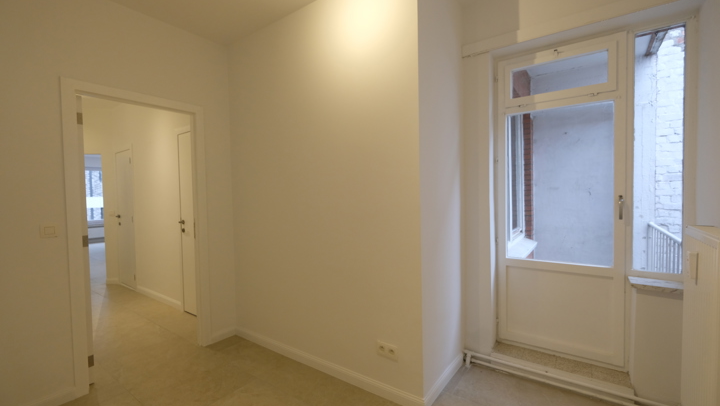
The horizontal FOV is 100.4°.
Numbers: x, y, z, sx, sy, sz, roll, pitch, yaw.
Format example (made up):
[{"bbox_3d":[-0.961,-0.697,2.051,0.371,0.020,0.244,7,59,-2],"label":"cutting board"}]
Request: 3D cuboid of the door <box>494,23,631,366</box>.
[{"bbox_3d":[1.412,0.015,2.157,0.775,2.170,0.070,0,2,34],"label":"door"}]

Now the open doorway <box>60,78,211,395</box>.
[{"bbox_3d":[-1.692,0.234,2.367,0.130,2.137,0.900,0,2,39],"label":"open doorway"}]

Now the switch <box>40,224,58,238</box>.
[{"bbox_3d":[-1.985,0.177,1.919,0.012,0.080,0.080,0,2,39],"label":"switch"}]

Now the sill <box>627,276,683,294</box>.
[{"bbox_3d":[1.792,0.502,1.787,0.270,0.042,0.185,0,2,34],"label":"sill"}]

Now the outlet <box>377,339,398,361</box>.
[{"bbox_3d":[0.180,0.970,1.966,0.150,0.087,0.012,0,2,34],"label":"outlet"}]

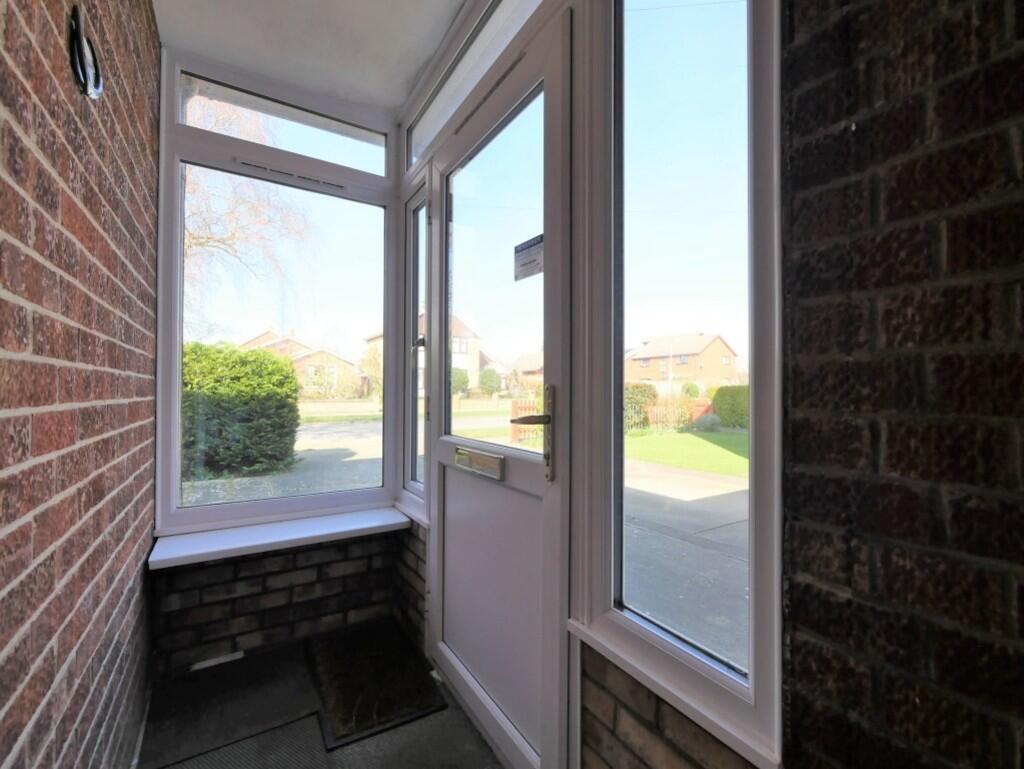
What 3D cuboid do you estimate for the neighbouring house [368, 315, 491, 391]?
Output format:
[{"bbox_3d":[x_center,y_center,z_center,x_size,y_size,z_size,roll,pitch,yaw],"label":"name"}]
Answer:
[{"bbox_3d":[-7.295,-2.002,34.344,7.200,7.200,6.500,1,-1,-30],"label":"neighbouring house"}]

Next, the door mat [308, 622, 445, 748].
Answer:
[{"bbox_3d":[-0.558,1.111,1.625,0.385,0.012,0.645,1,-1,-34],"label":"door mat"}]

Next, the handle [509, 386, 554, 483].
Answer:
[{"bbox_3d":[0.047,0.118,1.052,0.056,0.236,0.122,1,-1,-34],"label":"handle"}]

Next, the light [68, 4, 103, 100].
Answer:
[{"bbox_3d":[-0.789,-0.618,0.779,0.035,0.152,0.120,1,-1,-34],"label":"light"}]

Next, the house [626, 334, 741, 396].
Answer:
[{"bbox_3d":[22.261,-1.934,53.799,8.250,7.700,9.600,1,-1,-34],"label":"house"}]

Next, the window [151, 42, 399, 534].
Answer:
[{"bbox_3d":[-0.964,-0.342,1.794,0.880,1.817,0.075,1,-1,-30],"label":"window"}]

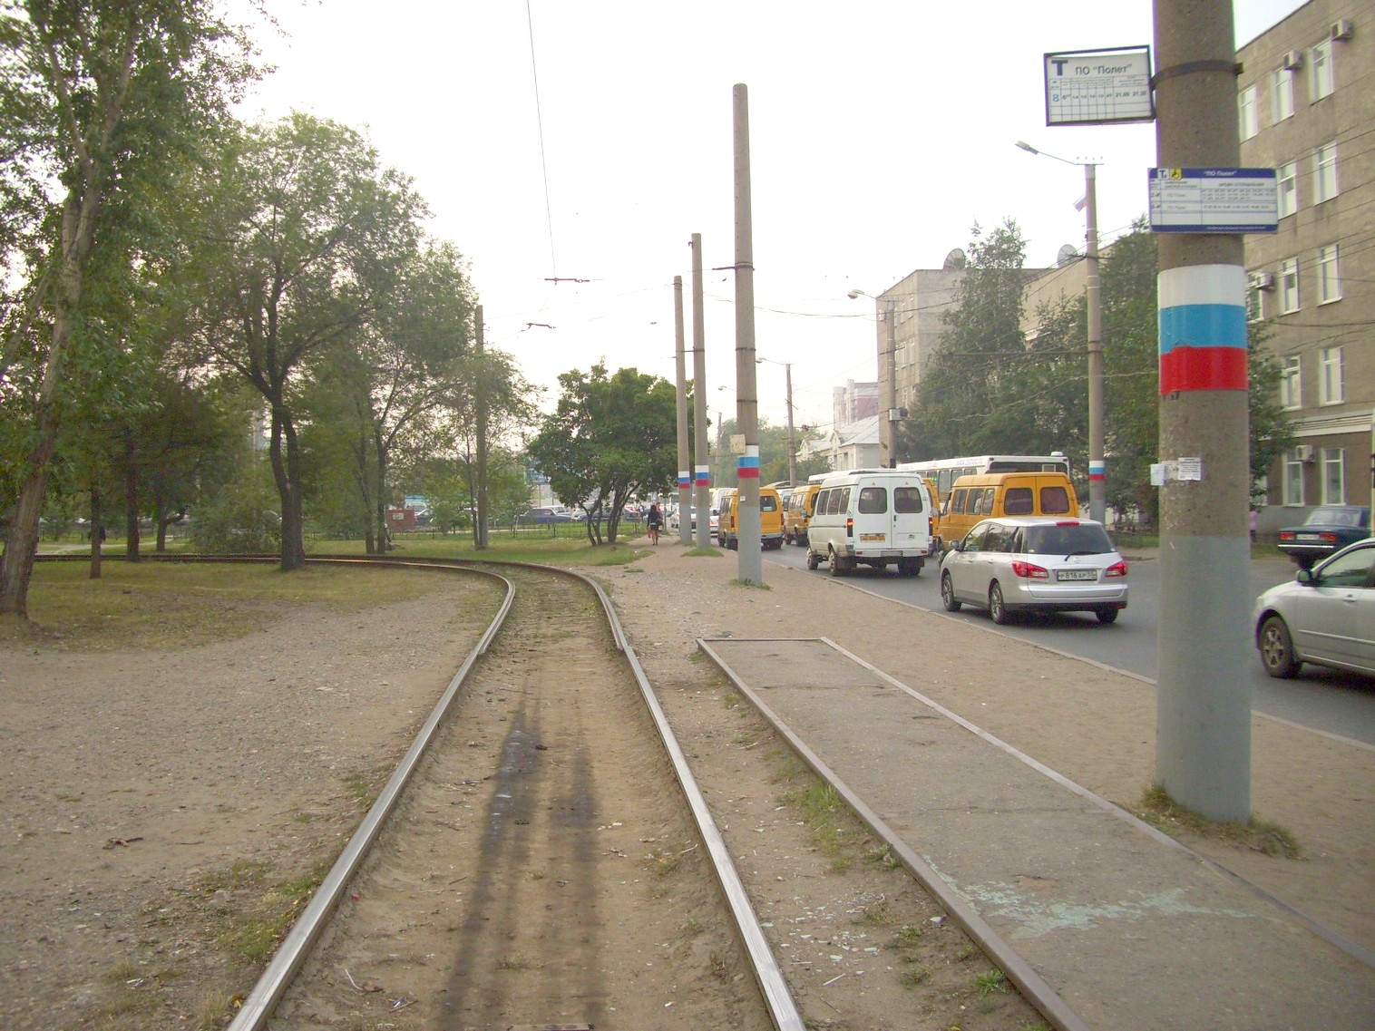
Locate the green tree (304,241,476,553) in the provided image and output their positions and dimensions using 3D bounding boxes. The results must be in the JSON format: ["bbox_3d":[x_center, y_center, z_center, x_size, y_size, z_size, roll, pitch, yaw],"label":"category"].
[{"bbox_3d":[-11.147,-4.419,50.500,6.500,11.600,6.200,-1,0,0],"label":"green tree"}]

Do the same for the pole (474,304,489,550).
[{"bbox_3d":[-8.101,-3.483,52.965,0.420,9.582,0.420,-1,0,0],"label":"pole"}]

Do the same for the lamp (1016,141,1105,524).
[{"bbox_3d":[11.841,-5.409,42.900,2.850,13.000,0.500,-1,0,-4],"label":"lamp"}]

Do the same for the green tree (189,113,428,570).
[{"bbox_3d":[-10.742,-4.939,38.154,7.200,12.889,7.200,-1,0,0],"label":"green tree"}]

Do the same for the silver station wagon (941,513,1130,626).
[{"bbox_3d":[5.073,0.771,20.302,1.700,1.500,4.420,-1,0,-4],"label":"silver station wagon"}]

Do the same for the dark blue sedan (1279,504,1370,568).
[{"bbox_3d":[15.986,0.506,31.995,4.130,1.440,1.620,-1,0,-32],"label":"dark blue sedan"}]

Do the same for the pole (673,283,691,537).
[{"bbox_3d":[-0.150,-3.843,48.965,0.420,9.675,0.420,-1,0,0],"label":"pole"}]

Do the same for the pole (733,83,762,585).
[{"bbox_3d":[1.101,-3.412,25.466,0.430,9.442,0.430,-1,0,0],"label":"pole"}]

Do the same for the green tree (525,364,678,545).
[{"bbox_3d":[-3.227,-2.558,55.473,6.900,7.457,6.500,-1,0,0],"label":"green tree"}]

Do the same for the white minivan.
[{"bbox_3d":[4.241,0.215,32.327,2.100,2.300,5.480,-1,0,-4],"label":"white minivan"}]

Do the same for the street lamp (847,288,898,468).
[{"bbox_3d":[9.782,-5.517,71.500,2.700,13.000,0.900,-1,0,-4],"label":"street lamp"}]

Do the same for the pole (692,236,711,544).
[{"bbox_3d":[0.424,-3.751,40.966,0.430,9.559,0.430,-1,0,0],"label":"pole"}]

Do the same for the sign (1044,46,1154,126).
[{"bbox_3d":[2.023,-2.116,6.650,0.515,0.375,0.030,-2,0,10],"label":"sign"}]

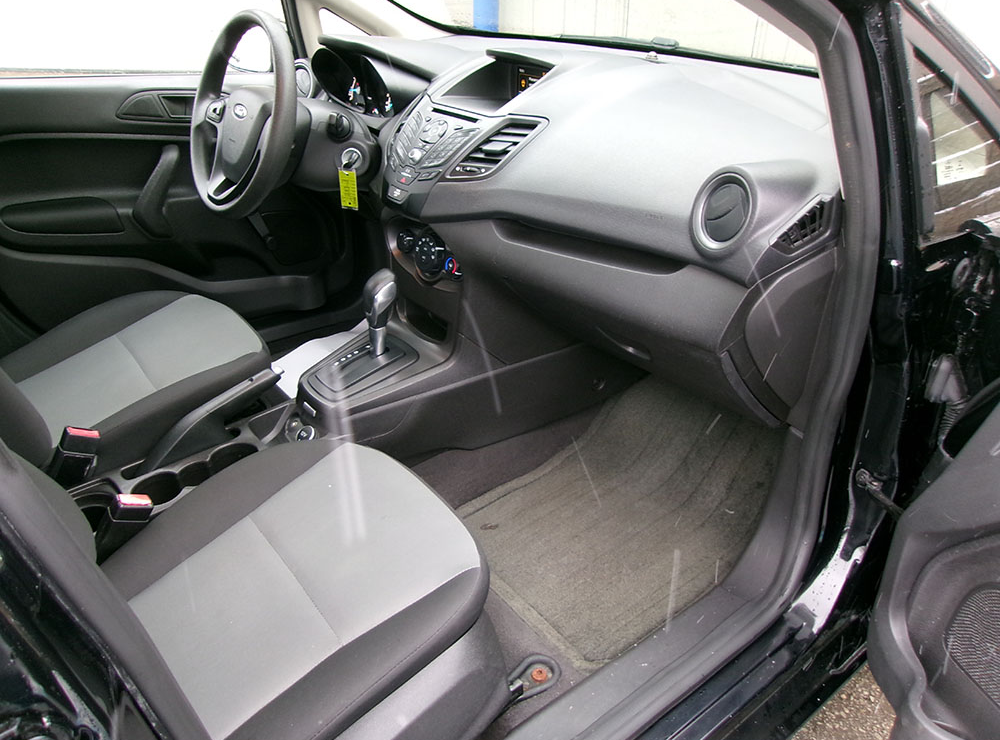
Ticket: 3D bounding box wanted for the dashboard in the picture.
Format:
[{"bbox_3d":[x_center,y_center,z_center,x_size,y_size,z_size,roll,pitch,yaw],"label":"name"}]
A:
[{"bbox_3d":[0.029,-0.330,1.339,0.480,0.450,1.340,-18,34,-33],"label":"dashboard"}]

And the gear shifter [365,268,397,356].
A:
[{"bbox_3d":[-0.194,-0.093,1.280,0.056,0.148,0.046,-18,34,-33],"label":"gear shifter"}]

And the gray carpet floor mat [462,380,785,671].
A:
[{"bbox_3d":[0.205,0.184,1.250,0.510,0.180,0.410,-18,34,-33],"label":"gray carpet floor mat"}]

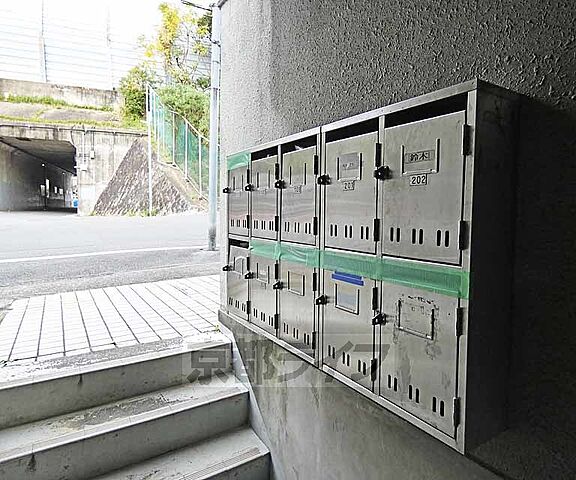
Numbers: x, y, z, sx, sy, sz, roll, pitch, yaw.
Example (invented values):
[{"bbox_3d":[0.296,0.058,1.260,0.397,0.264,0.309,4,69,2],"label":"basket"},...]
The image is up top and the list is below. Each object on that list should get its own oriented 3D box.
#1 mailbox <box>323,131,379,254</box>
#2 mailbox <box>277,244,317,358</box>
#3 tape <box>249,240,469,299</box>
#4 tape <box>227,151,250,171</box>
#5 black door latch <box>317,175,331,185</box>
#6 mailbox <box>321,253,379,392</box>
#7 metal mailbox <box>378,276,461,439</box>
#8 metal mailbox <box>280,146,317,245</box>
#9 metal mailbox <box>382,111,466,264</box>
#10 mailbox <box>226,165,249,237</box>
[{"bbox_3d":[0.221,-0.133,0.947,0.152,0.321,0.210,-3,6,-34],"label":"mailbox"},{"bbox_3d":[0.100,0.191,1.190,0.173,0.335,0.204,-3,6,-34],"label":"mailbox"},{"bbox_3d":[0.103,0.059,1.077,0.010,0.056,0.929,-3,6,-34],"label":"tape"},{"bbox_3d":[-0.219,-0.347,1.521,0.010,0.058,0.222,-3,6,-34],"label":"tape"},{"bbox_3d":[0.100,-0.168,0.964,0.026,0.027,0.022,-3,6,-34],"label":"black door latch"},{"bbox_3d":[0.233,0.208,0.995,0.173,0.335,0.206,-3,6,-34],"label":"mailbox"},{"bbox_3d":[0.353,0.235,0.818,0.173,0.315,0.207,-3,6,-34],"label":"metal mailbox"},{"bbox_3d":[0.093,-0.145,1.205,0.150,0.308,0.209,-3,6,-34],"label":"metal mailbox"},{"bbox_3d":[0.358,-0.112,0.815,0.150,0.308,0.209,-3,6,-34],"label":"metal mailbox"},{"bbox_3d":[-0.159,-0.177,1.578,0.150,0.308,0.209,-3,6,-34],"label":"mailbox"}]

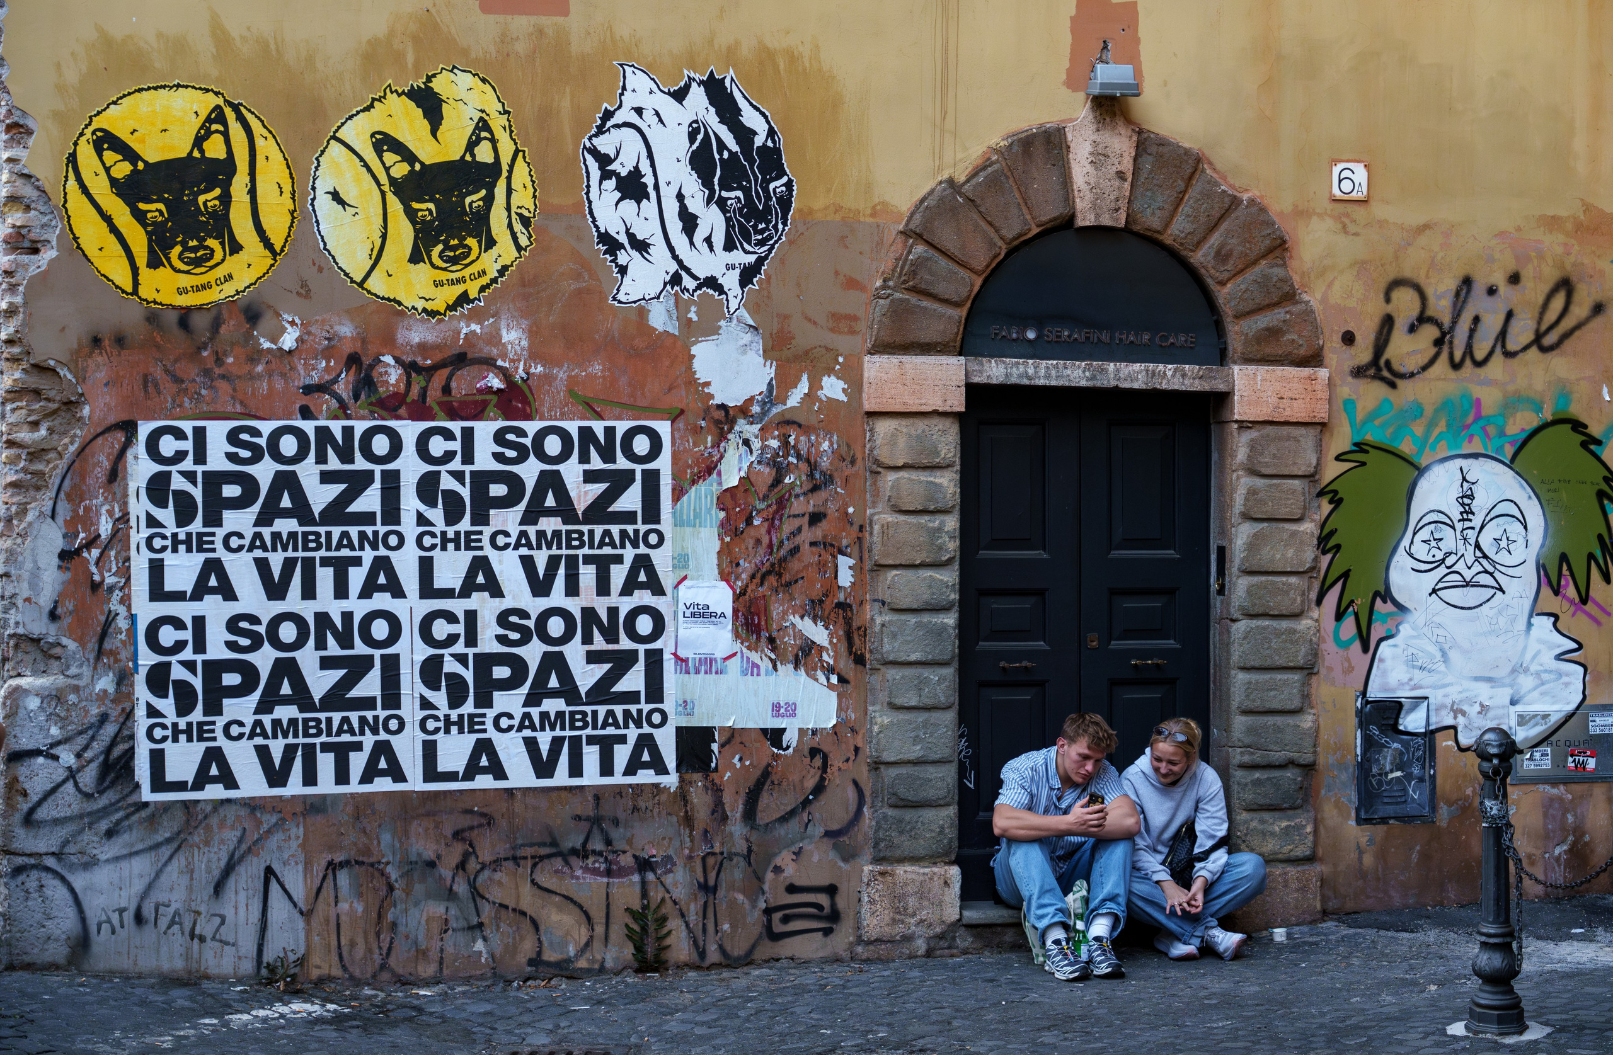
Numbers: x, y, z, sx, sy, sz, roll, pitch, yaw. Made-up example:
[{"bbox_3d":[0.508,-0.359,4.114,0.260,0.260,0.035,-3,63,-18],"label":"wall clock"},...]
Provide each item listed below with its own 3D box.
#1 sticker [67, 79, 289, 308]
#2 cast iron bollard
[{"bbox_3d":[-2.309,-1.223,10.414,0.849,0.829,0.010,0,0,-13],"label":"sticker"},{"bbox_3d":[2.251,1.146,9.200,0.200,0.990,0.200,0,0,14],"label":"cast iron bollard"}]

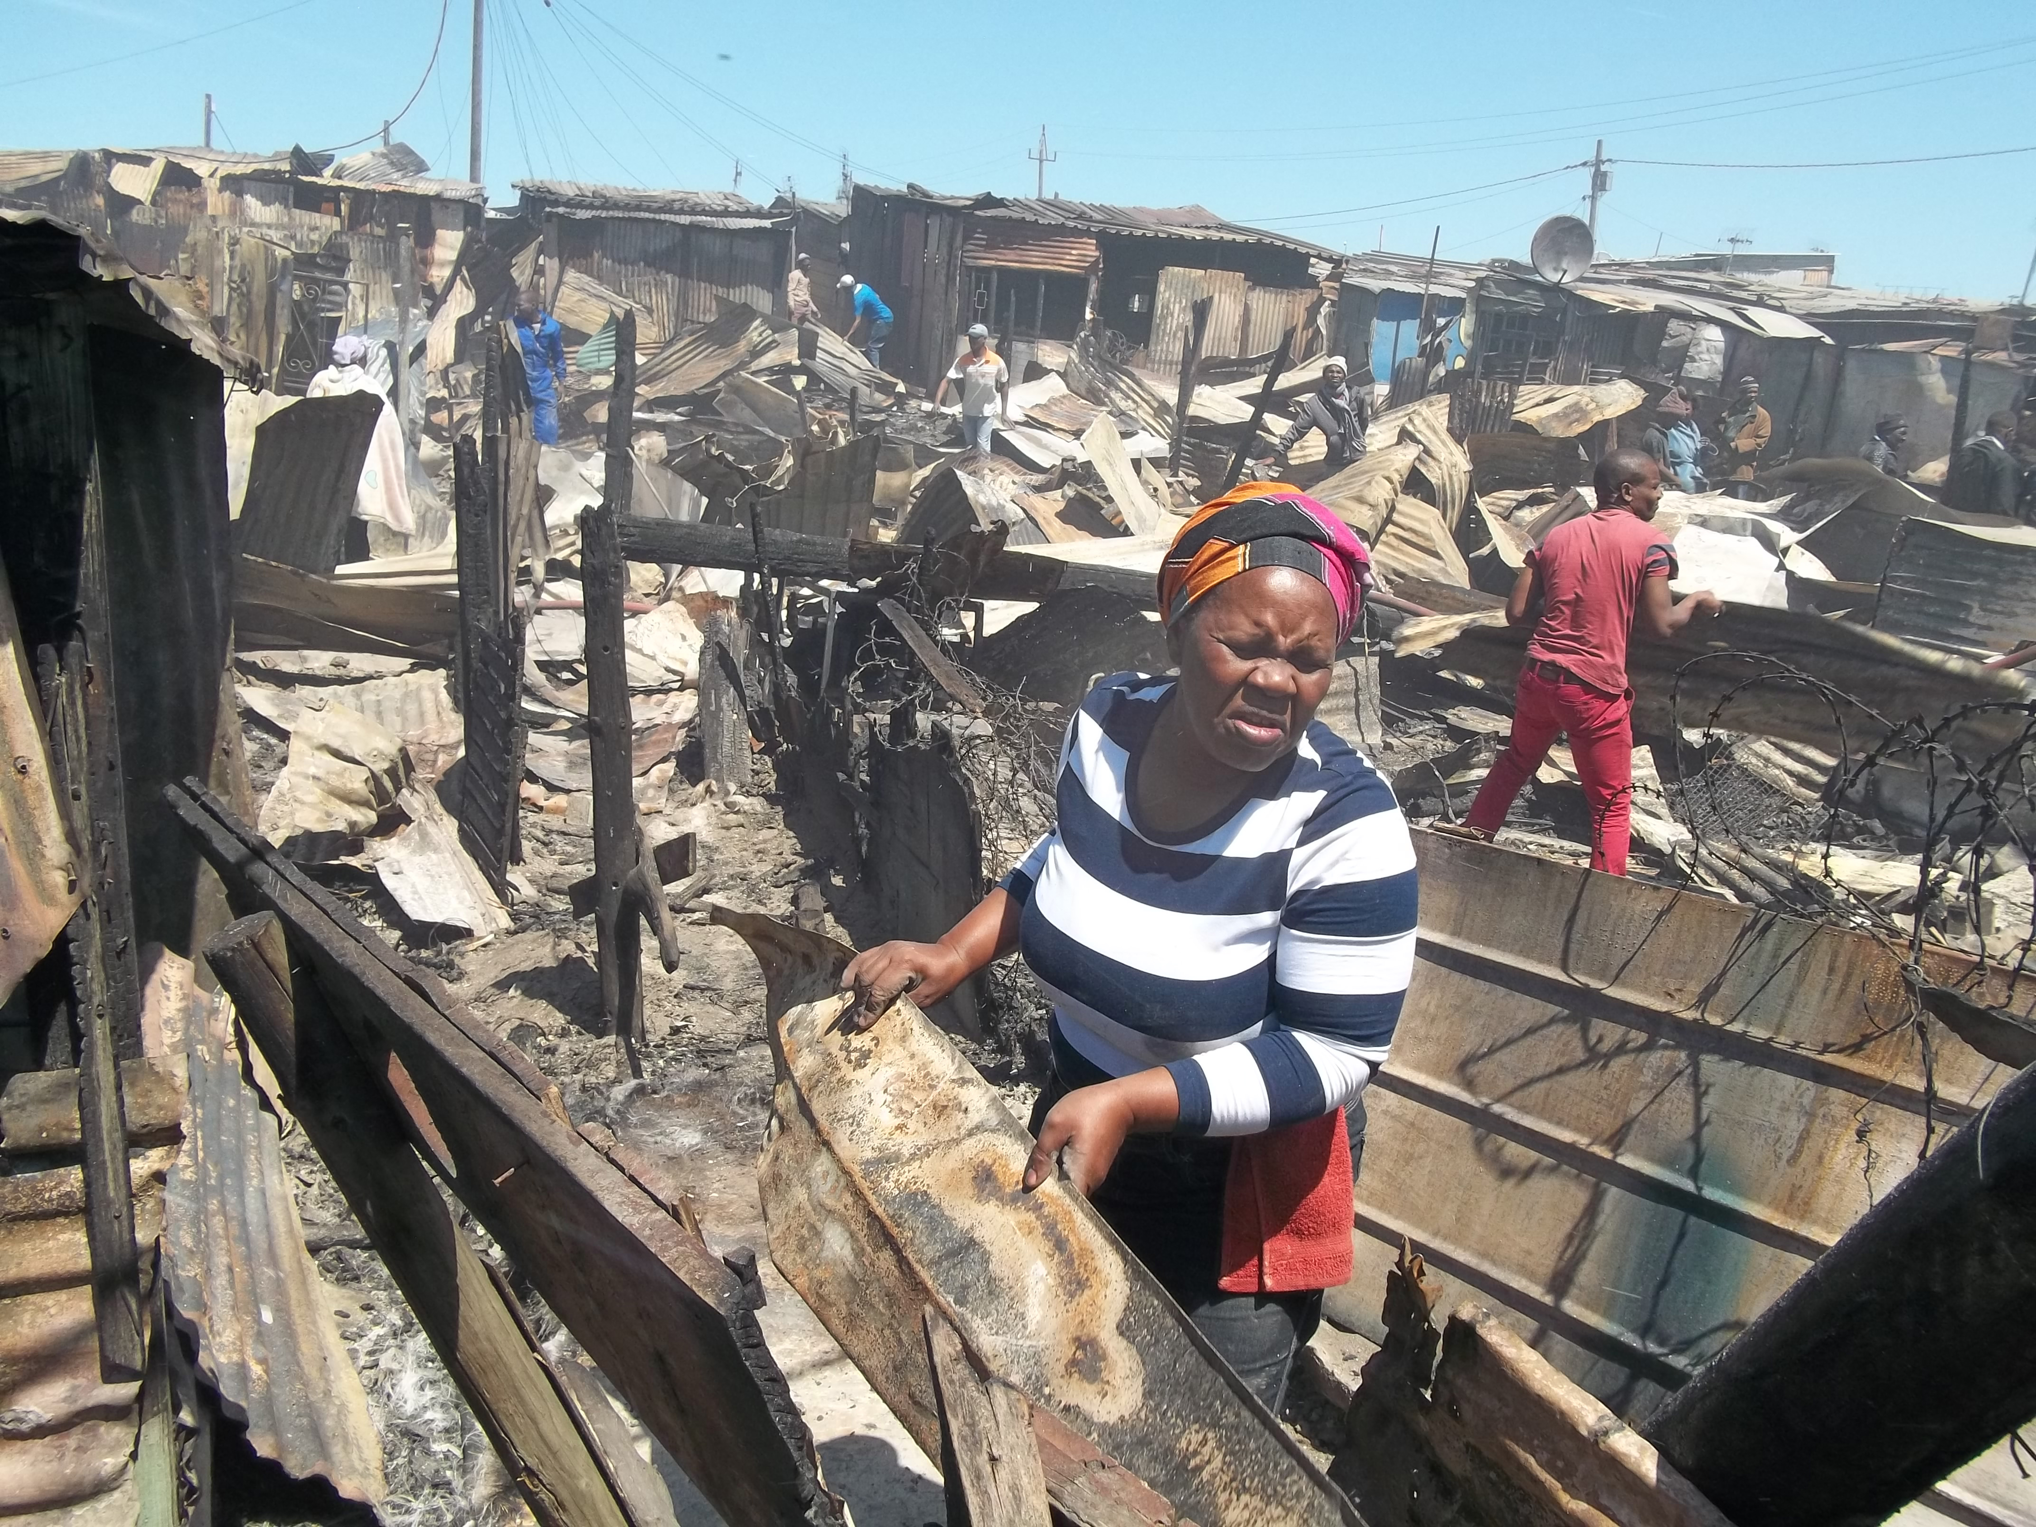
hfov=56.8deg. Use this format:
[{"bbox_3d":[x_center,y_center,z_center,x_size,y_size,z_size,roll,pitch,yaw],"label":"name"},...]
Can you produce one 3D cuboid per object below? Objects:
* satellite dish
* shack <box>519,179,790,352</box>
[{"bbox_3d":[6.210,-5.872,21.679,0.780,0.810,0.300,3,15,-1],"label":"satellite dish"},{"bbox_3d":[-4.643,-5.942,24.061,3.700,2.700,3.200,-1,16,-17],"label":"shack"}]

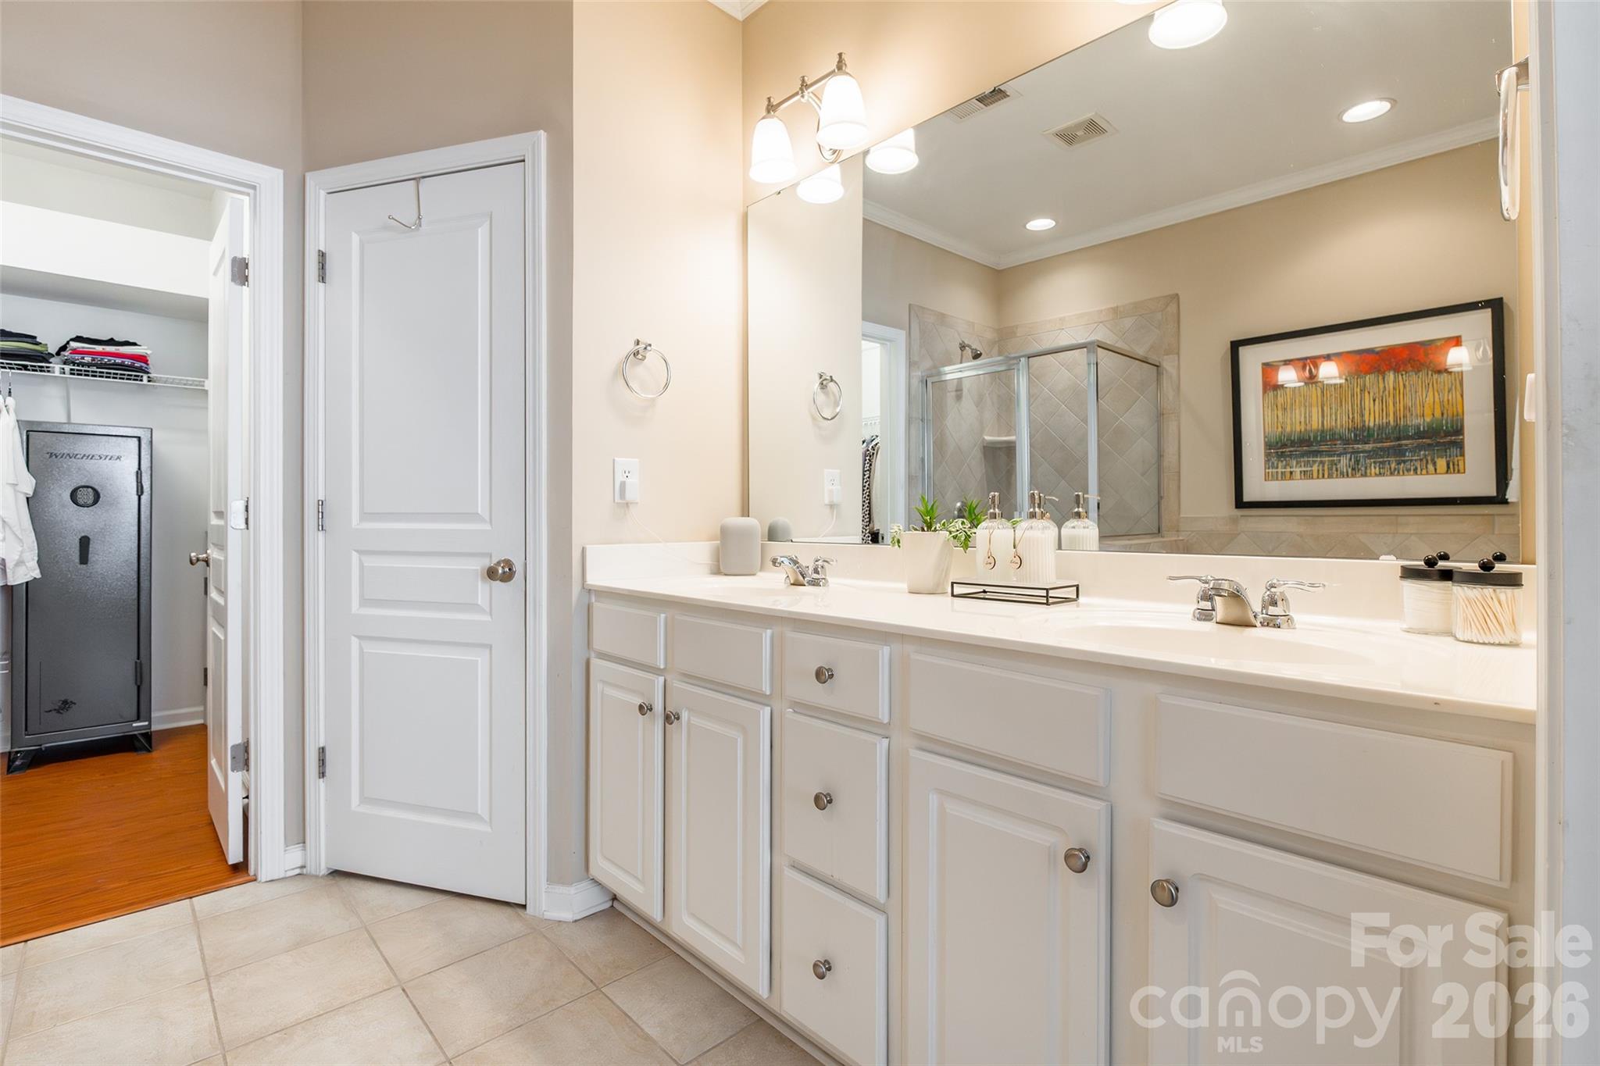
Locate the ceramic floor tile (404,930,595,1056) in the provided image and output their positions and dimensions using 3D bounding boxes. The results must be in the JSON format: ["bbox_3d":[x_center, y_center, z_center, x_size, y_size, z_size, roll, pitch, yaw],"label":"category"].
[{"bbox_3d":[-0.687,1.045,1.628,0.316,0.010,0.316,-1,1,-44],"label":"ceramic floor tile"}]

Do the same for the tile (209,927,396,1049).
[{"bbox_3d":[-1.149,1.043,1.647,0.314,0.010,0.318,-1,1,-44],"label":"tile"}]

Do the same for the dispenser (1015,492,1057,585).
[{"bbox_3d":[0.490,0.009,1.472,0.083,0.191,0.092,0,1,18],"label":"dispenser"}]

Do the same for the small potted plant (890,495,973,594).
[{"bbox_3d":[0.302,0.028,1.645,0.130,0.232,0.160,-1,1,-44],"label":"small potted plant"}]

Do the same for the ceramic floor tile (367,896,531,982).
[{"bbox_3d":[-0.911,1.041,1.861,0.316,0.010,0.318,-1,1,-44],"label":"ceramic floor tile"}]

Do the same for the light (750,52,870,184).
[{"bbox_3d":[0.029,-1.137,1.948,0.168,0.232,0.414,-1,1,-44],"label":"light"}]

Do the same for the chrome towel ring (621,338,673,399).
[{"bbox_3d":[-0.435,-0.464,2.008,0.158,0.172,0.078,-1,1,-44],"label":"chrome towel ring"}]

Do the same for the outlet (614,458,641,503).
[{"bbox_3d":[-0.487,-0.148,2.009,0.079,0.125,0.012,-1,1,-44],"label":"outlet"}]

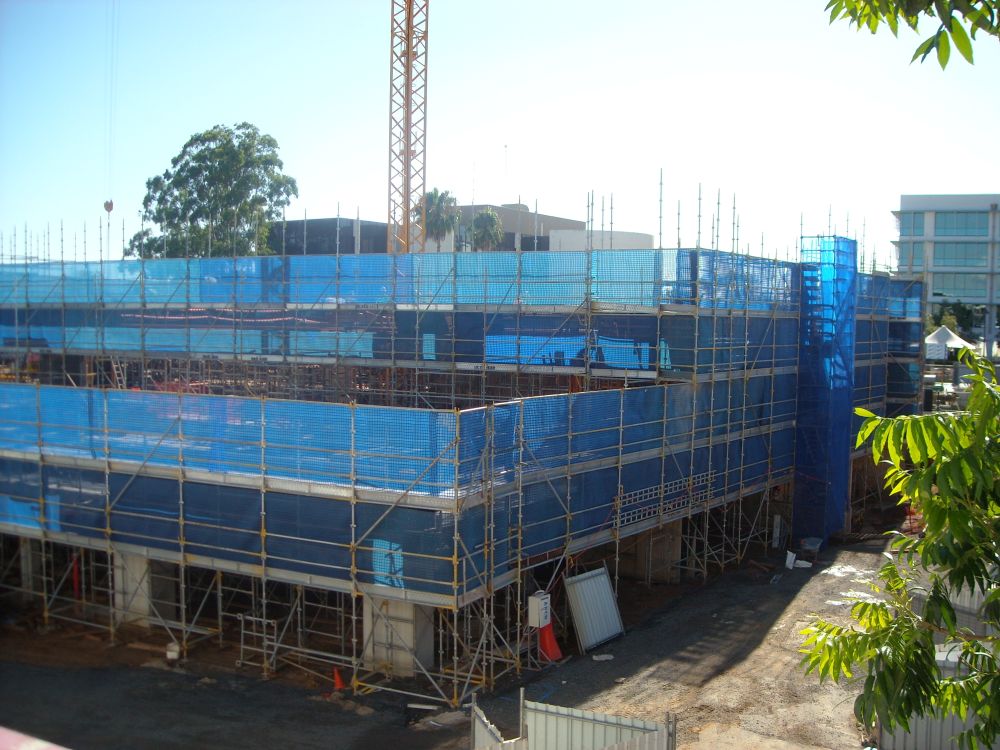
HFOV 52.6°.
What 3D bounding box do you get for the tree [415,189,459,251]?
[{"bbox_3d":[-5.628,-8.824,91.800,4.095,16.070,4.095,1,3,0],"label":"tree"}]

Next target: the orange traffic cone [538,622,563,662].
[{"bbox_3d":[1.194,6.290,23.987,0.550,0.960,0.550,1,3,0],"label":"orange traffic cone"}]

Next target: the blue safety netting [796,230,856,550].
[{"bbox_3d":[11.960,0.600,37.190,1.250,11.100,2.420,3,4,37],"label":"blue safety netting"}]

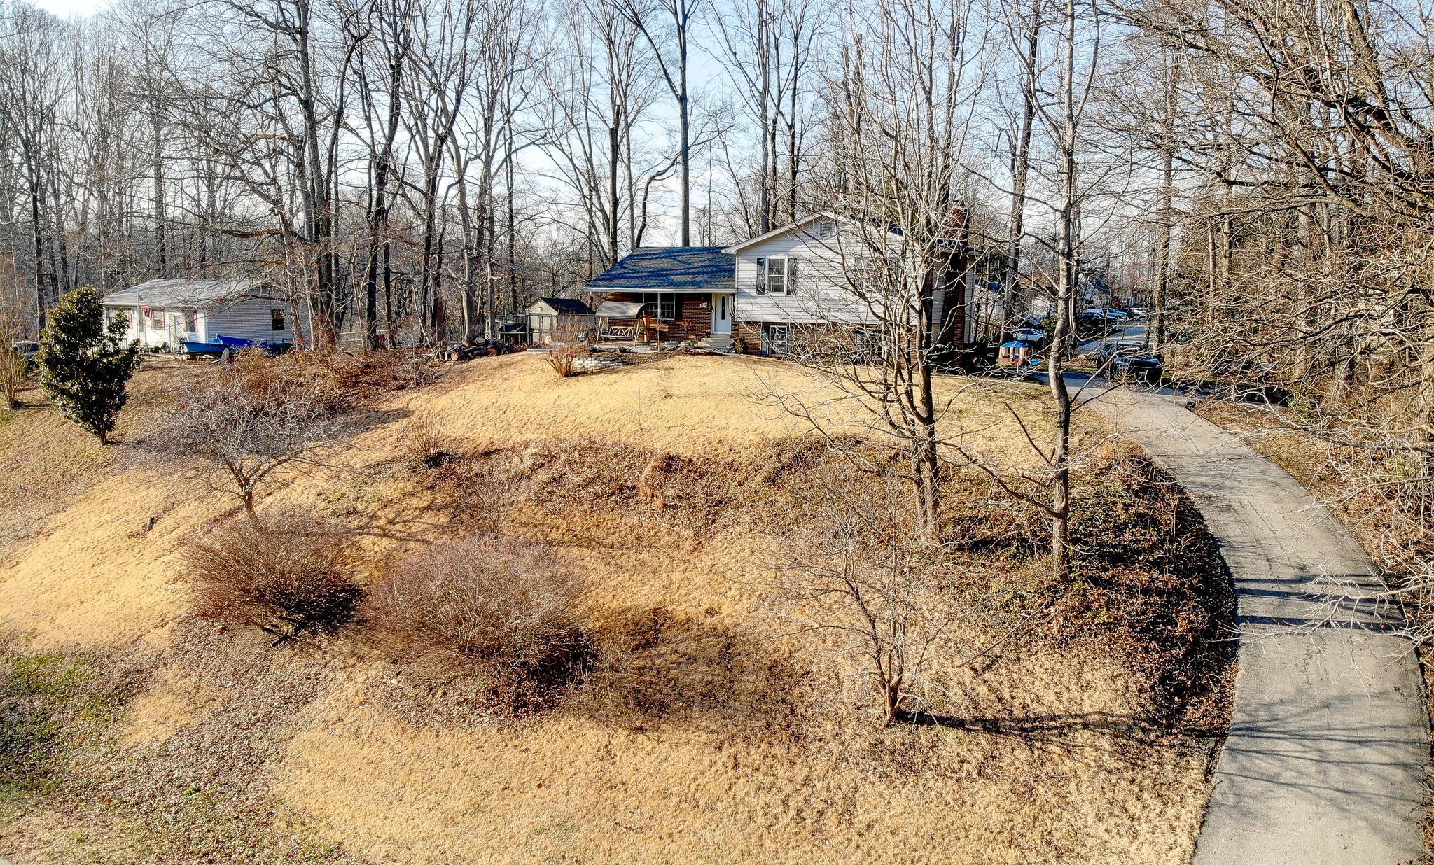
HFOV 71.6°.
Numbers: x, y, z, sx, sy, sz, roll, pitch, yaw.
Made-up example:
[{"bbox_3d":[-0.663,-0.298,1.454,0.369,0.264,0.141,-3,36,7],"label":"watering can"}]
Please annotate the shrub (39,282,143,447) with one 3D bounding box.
[{"bbox_3d":[-19.577,-2.131,31.005,3.186,4.774,3.027,-5,9,-32],"label":"shrub"}]

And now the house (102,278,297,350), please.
[{"bbox_3d":[-32.363,-7.522,63.003,13.200,4.059,7.300,6,10,34],"label":"house"}]

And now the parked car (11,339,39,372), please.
[{"bbox_3d":[-36.480,-4.093,52.946,1.900,1.750,4.700,-3,9,-20],"label":"parked car"}]

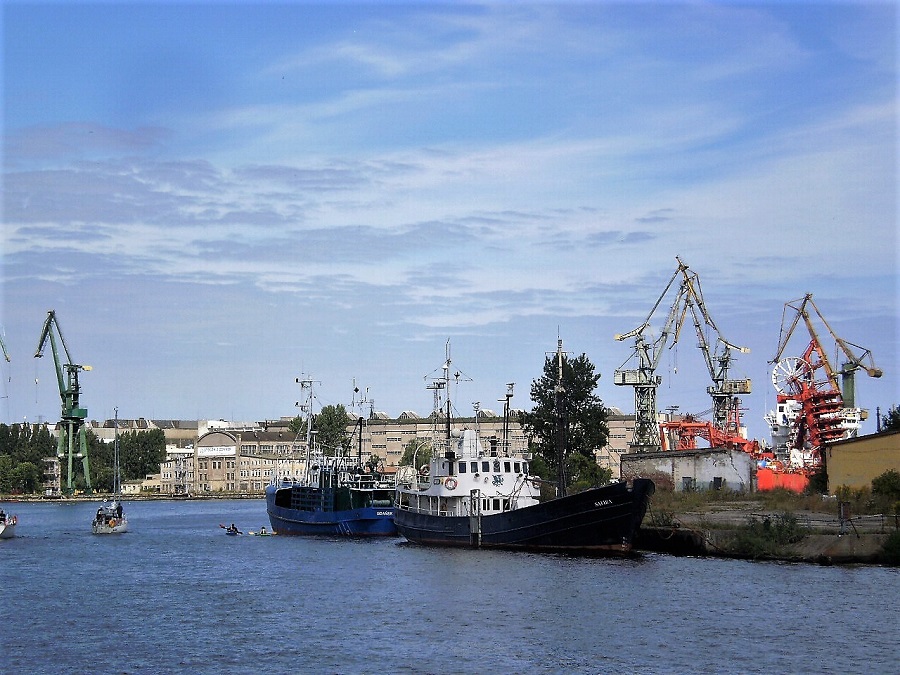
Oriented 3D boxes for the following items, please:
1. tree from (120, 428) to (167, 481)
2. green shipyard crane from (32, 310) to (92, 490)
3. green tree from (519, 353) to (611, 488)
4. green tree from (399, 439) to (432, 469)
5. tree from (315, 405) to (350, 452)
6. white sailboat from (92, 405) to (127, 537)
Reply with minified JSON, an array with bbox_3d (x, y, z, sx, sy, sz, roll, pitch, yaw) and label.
[{"bbox_3d":[-95.950,38.660,700.000,14.200,20.300,13.000,0,-4,0],"label":"tree"},{"bbox_3d":[-114.080,19.260,660.000,18.500,54.500,9.500,-3,-5,32],"label":"green shipyard crane"},{"bbox_3d":[12.940,10.090,255.000,10.300,17.200,10.300,0,-4,0],"label":"green tree"},{"bbox_3d":[-7.410,27.690,480.000,7.300,12.000,7.300,0,-4,0],"label":"green tree"},{"bbox_3d":[-38.360,36.400,730.000,11.800,29.000,11.800,0,-4,0],"label":"tree"},{"bbox_3d":[-30.060,11.840,198.000,3.000,11.100,9.400,0,-4,1],"label":"white sailboat"}]

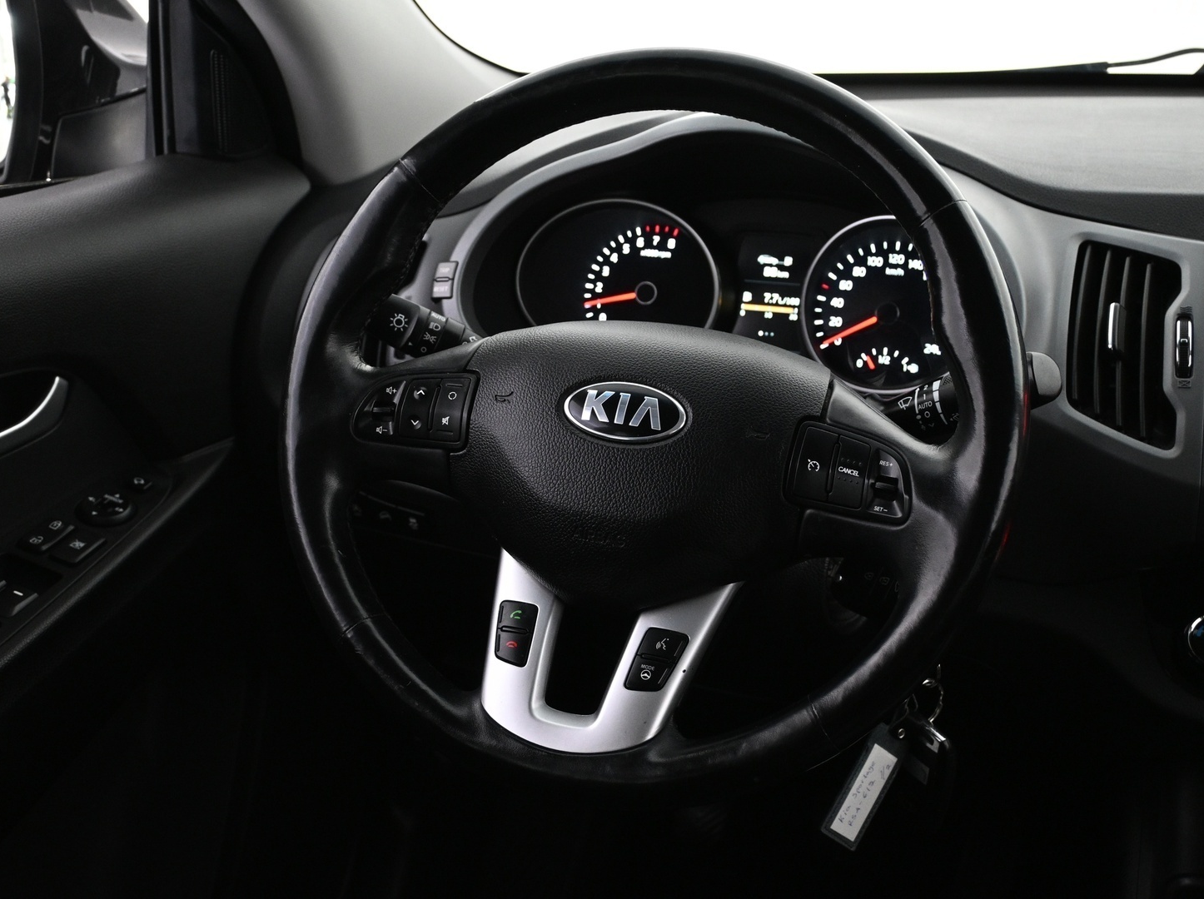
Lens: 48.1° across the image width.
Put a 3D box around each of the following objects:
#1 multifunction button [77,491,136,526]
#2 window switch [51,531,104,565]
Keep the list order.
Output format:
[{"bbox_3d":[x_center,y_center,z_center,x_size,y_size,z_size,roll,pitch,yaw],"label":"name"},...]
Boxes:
[{"bbox_3d":[-0.300,0.035,0.817,0.034,0.012,0.034,4,31,-3],"label":"multifunction button"},{"bbox_3d":[-0.305,0.060,0.786,0.018,0.009,0.026,14,32,14],"label":"window switch"}]

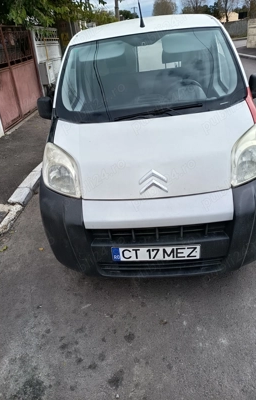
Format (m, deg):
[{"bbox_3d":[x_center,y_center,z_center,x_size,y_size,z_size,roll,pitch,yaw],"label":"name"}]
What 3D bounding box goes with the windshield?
[{"bbox_3d":[0.139,-0.942,2.096,1.400,0.825,0.147,-4,-16,5],"label":"windshield"}]

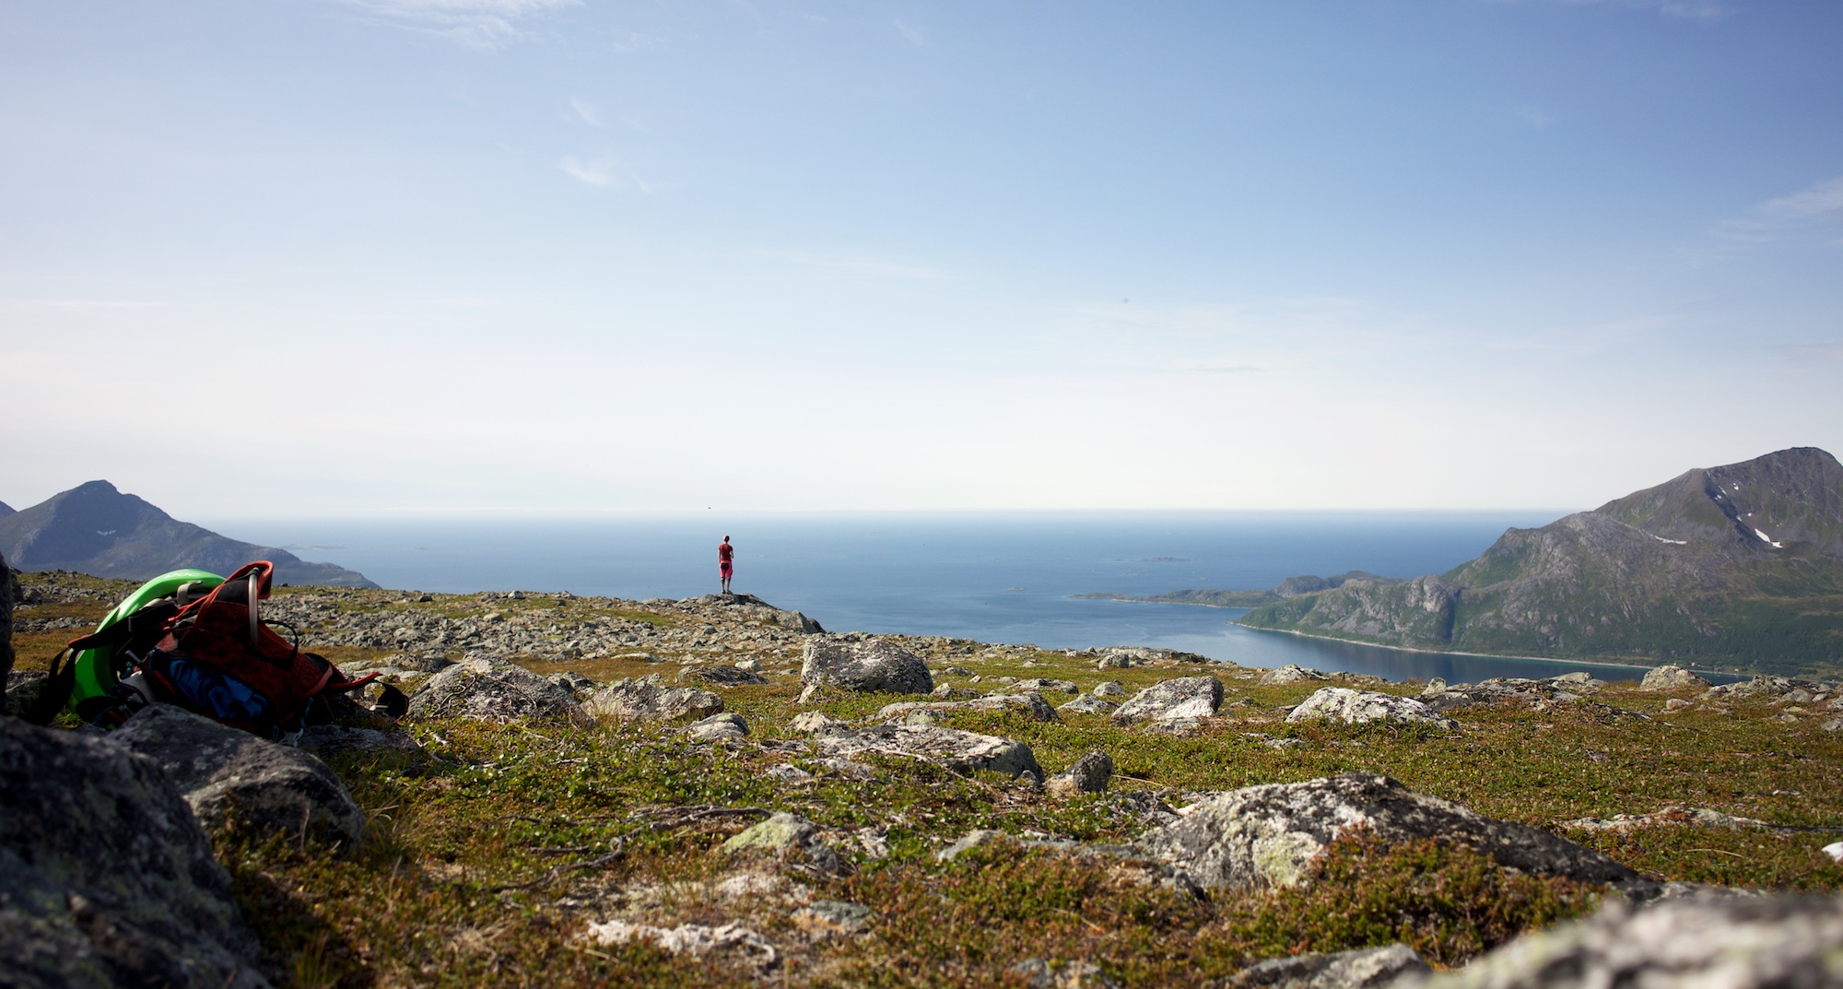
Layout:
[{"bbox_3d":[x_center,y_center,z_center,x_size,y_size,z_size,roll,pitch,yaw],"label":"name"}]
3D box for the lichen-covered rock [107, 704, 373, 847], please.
[{"bbox_3d":[-1.080,0.437,2.260,0.380,0.200,0.330,0,0,0],"label":"lichen-covered rock"}]

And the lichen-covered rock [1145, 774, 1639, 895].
[{"bbox_3d":[0.745,0.523,2.280,0.780,0.165,0.440,0,0,0],"label":"lichen-covered rock"}]

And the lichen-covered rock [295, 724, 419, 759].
[{"bbox_3d":[-1.024,0.440,2.580,0.225,0.070,0.190,0,0,0],"label":"lichen-covered rock"}]

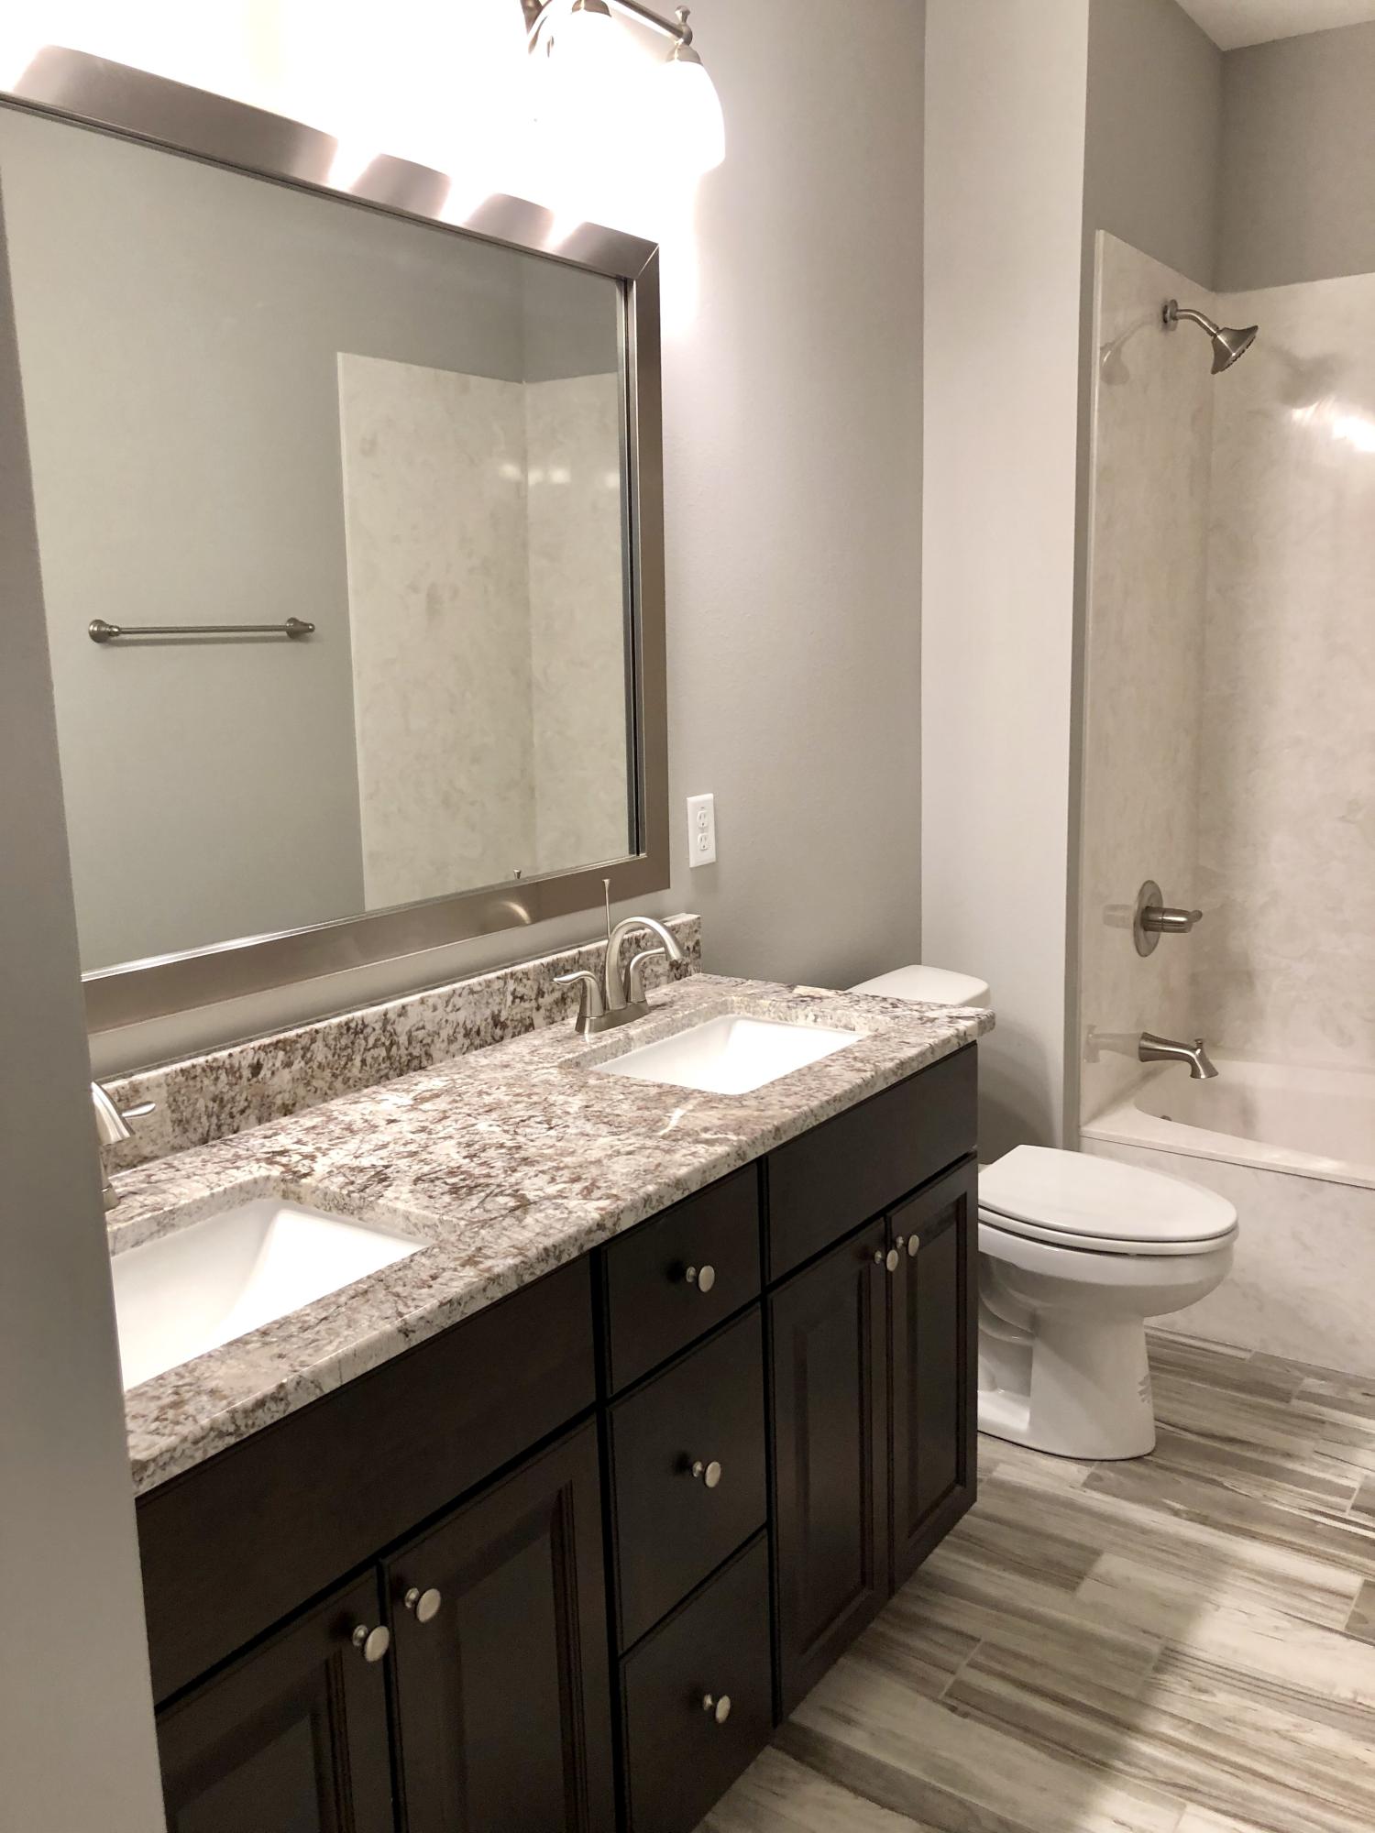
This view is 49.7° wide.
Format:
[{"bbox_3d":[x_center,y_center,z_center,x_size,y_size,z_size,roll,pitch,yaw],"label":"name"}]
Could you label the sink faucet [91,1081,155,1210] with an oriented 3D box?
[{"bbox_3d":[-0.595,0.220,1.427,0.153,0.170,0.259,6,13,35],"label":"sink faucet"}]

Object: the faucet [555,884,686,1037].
[{"bbox_3d":[-0.073,0.053,2.146,0.153,0.206,0.259,6,13,35],"label":"faucet"}]

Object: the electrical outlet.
[{"bbox_3d":[0.025,-0.141,2.468,0.008,0.115,0.070,6,13,35],"label":"electrical outlet"}]

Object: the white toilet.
[{"bbox_3d":[0.633,0.549,2.742,0.746,0.758,0.461,6,13,35],"label":"white toilet"}]

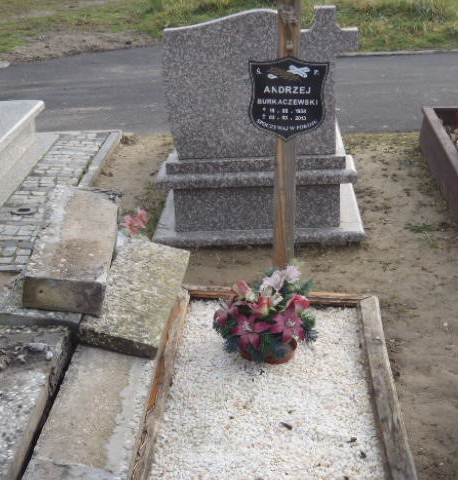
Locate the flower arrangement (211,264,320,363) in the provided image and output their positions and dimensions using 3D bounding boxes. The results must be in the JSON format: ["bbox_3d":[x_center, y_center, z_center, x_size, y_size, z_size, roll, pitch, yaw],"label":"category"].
[{"bbox_3d":[0.124,0.247,3.070,0.350,0.310,0.290,0,21,0],"label":"flower arrangement"}]

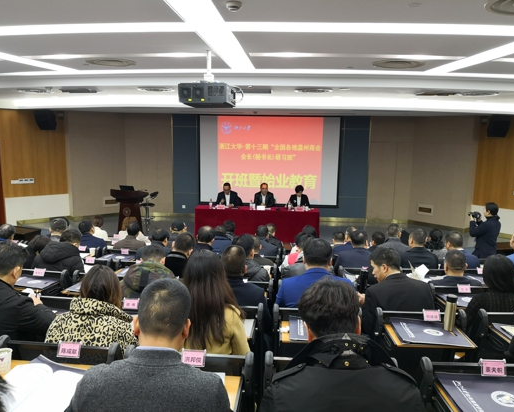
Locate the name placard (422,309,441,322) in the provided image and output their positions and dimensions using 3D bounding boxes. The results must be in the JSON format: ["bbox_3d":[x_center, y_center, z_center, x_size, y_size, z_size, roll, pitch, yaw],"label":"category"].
[{"bbox_3d":[1.024,0.641,2.510,0.100,0.070,0.025,1,9,1],"label":"name placard"}]

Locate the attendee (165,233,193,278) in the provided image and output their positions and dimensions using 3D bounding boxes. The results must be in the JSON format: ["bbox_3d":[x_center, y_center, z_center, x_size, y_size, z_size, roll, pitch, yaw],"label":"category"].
[{"bbox_3d":[-0.646,0.815,4.100,0.500,1.230,0.800,2,10,6],"label":"attendee"}]

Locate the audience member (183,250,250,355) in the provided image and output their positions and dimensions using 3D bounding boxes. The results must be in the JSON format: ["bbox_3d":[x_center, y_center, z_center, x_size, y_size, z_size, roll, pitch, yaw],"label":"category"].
[{"bbox_3d":[-0.224,0.816,2.319,0.480,1.270,0.780,1,10,4],"label":"audience member"}]

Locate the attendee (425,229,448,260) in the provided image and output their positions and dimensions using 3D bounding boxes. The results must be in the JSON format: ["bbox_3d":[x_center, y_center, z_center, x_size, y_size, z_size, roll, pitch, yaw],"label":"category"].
[{"bbox_3d":[2.257,0.860,5.728,0.460,1.200,0.780,0,10,-2],"label":"attendee"}]

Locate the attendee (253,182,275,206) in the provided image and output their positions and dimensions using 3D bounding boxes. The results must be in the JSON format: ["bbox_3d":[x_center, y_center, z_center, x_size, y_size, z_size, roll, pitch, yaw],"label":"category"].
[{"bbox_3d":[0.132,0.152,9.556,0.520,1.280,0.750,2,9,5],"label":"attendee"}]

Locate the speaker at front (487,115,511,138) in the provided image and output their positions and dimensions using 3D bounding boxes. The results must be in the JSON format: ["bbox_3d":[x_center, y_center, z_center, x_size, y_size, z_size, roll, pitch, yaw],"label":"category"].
[{"bbox_3d":[5.384,-1.884,9.560,0.370,0.600,0.360,1,32,3],"label":"speaker at front"}]

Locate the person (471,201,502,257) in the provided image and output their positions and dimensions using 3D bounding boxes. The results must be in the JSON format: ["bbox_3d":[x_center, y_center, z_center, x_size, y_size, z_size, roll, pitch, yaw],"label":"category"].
[{"bbox_3d":[3.758,0.747,7.120,0.520,1.620,0.500,7,11,35],"label":"person"}]

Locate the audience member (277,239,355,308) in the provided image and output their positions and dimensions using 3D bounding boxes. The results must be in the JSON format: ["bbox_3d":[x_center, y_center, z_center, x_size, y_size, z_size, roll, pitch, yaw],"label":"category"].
[{"bbox_3d":[0.349,0.792,2.997,0.520,1.240,0.750,1,9,3],"label":"audience member"}]

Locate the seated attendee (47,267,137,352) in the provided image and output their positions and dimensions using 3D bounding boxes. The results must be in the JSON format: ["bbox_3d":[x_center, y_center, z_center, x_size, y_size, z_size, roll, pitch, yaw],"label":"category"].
[{"bbox_3d":[-0.760,0.846,2.323,0.500,1.200,0.750,2,9,10],"label":"seated attendee"}]

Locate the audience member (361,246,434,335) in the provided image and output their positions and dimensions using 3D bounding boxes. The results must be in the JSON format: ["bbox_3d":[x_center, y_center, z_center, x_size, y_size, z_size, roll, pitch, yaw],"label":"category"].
[{"bbox_3d":[0.849,0.844,2.971,0.500,1.220,0.780,0,9,-5],"label":"audience member"}]

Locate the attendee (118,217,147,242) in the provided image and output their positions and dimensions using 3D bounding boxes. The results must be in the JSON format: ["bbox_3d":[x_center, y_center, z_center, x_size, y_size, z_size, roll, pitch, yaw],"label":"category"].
[{"bbox_3d":[-1.909,0.752,6.892,0.460,1.230,0.780,2,10,10],"label":"attendee"}]

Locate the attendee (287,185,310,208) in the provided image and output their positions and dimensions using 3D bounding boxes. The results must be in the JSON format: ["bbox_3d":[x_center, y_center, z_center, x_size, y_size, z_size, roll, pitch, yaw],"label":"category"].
[{"bbox_3d":[0.926,0.180,9.502,0.500,1.240,0.750,2,9,5],"label":"attendee"}]

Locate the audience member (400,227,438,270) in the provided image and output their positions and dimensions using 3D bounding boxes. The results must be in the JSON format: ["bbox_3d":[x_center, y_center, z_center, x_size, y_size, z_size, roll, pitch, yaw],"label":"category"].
[{"bbox_3d":[1.664,0.818,4.708,0.520,1.220,0.700,0,9,-3],"label":"audience member"}]

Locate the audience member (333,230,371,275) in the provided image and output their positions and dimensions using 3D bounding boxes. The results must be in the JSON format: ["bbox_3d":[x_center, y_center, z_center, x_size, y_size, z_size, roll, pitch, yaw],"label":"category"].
[{"bbox_3d":[1.026,0.839,4.713,0.520,1.220,0.700,1,9,1],"label":"audience member"}]

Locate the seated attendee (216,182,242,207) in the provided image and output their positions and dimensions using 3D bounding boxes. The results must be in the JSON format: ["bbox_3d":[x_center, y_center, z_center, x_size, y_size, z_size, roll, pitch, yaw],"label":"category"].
[{"bbox_3d":[-0.664,0.143,9.505,0.520,1.270,0.750,2,9,5],"label":"seated attendee"}]

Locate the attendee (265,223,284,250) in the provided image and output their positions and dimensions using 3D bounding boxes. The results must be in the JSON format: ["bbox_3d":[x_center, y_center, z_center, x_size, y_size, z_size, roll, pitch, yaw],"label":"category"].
[{"bbox_3d":[0.223,0.824,6.638,0.500,1.210,0.800,1,10,4],"label":"attendee"}]

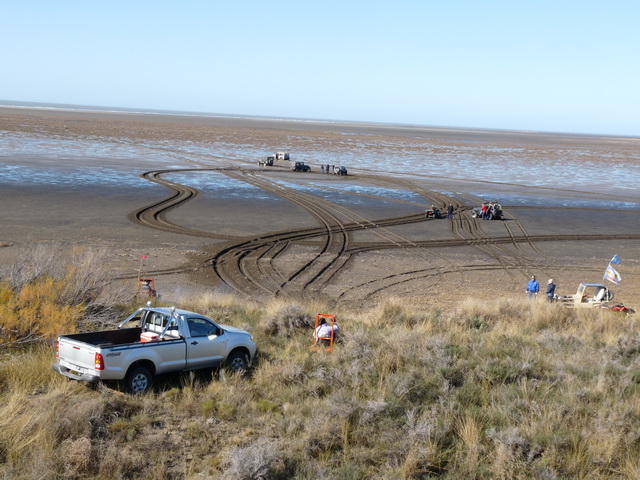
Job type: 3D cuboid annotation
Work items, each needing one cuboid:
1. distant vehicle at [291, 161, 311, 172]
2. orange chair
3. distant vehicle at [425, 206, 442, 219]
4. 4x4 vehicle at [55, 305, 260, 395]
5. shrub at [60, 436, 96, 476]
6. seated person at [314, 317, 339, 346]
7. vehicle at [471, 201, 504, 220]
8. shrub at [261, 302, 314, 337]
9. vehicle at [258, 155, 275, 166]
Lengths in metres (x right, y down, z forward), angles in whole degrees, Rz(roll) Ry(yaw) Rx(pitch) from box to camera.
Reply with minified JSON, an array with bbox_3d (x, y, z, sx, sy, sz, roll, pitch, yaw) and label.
[{"bbox_3d":[-3.919,-14.969,190.522,3.700,1.800,1.700,0,8,-21],"label":"distant vehicle"},{"bbox_3d":[0.153,2.862,28.300,0.580,1.100,0.620,5,8,17],"label":"orange chair"},{"bbox_3d":[13.571,-3.362,110.670,1.400,1.400,2.400,7,8,27],"label":"distant vehicle"},{"bbox_3d":[-3.814,2.580,22.691,1.800,1.860,5.200,8,7,40],"label":"4x4 vehicle"},{"bbox_3d":[-4.102,3.677,15.700,0.560,0.500,0.520,3,7,0],"label":"shrub"},{"bbox_3d":[0.232,2.862,28.600,0.600,0.900,0.800,5,8,17],"label":"seated person"},{"bbox_3d":[20.343,-3.611,113.049,1.800,2.000,3.500,-1,9,-31],"label":"vehicle"},{"bbox_3d":[-1.107,2.726,31.500,1.750,0.950,1.400,3,7,0],"label":"shrub"},{"bbox_3d":[-11.831,-17.239,204.589,1.700,1.800,3.700,7,9,29],"label":"vehicle"}]

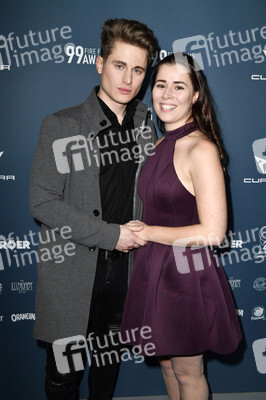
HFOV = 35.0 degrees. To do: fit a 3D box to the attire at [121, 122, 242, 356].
[{"bbox_3d":[0.184,0.130,1.543,0.450,0.860,0.370,7,14,23],"label":"attire"}]

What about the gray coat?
[{"bbox_3d":[-0.136,0.059,1.580,0.520,0.930,0.330,-5,14,-26],"label":"gray coat"}]

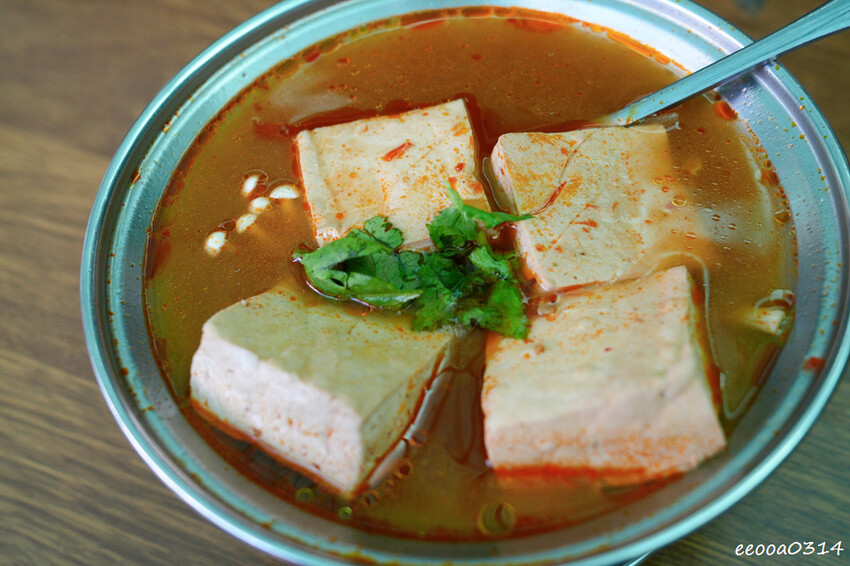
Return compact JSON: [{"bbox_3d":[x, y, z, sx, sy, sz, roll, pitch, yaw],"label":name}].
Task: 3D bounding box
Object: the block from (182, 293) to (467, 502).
[{"bbox_3d":[-0.028,0.026,0.264,0.055,0.029,0.045,20,32,23],"label":"block"}]

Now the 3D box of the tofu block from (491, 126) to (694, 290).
[{"bbox_3d":[0.051,-0.019,0.295,0.050,0.029,0.049,-6,68,-12],"label":"tofu block"}]

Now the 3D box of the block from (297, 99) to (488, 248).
[{"bbox_3d":[-0.009,-0.027,0.308,0.053,0.029,0.049,-9,59,-3],"label":"block"}]

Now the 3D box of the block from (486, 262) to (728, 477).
[{"bbox_3d":[0.049,0.028,0.258,0.054,0.029,0.048,-10,37,15],"label":"block"}]

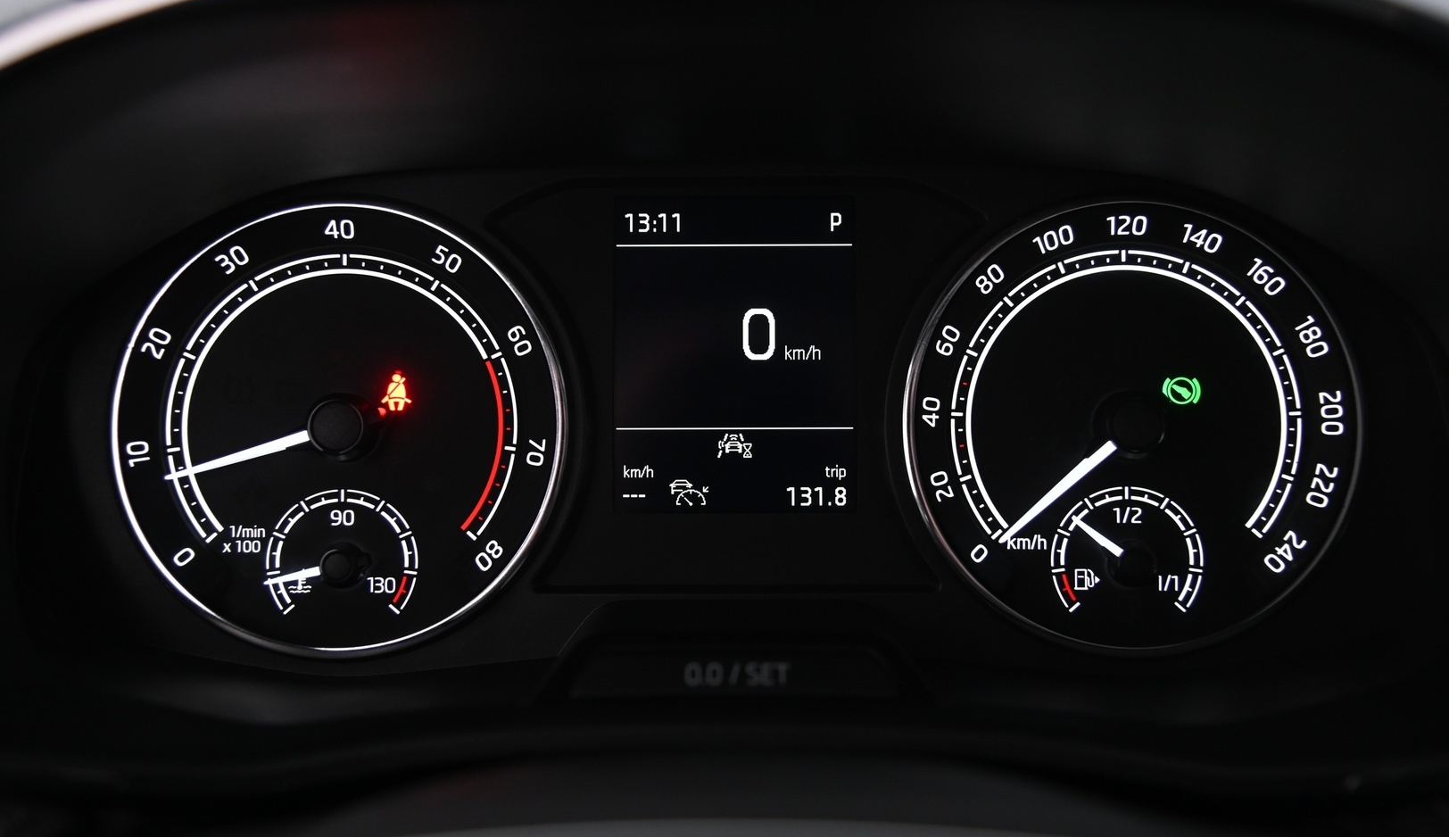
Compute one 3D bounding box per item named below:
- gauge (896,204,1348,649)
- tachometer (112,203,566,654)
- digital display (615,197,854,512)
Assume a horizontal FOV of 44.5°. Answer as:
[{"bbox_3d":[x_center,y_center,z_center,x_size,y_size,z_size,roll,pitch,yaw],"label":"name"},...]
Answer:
[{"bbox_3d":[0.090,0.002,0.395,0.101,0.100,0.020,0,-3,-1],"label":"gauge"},{"bbox_3d":[-0.085,0.002,0.395,0.101,0.100,0.020,0,-3,-1],"label":"tachometer"},{"bbox_3d":[0.002,-0.014,0.398,0.053,0.070,0.010,0,-3,-1],"label":"digital display"}]

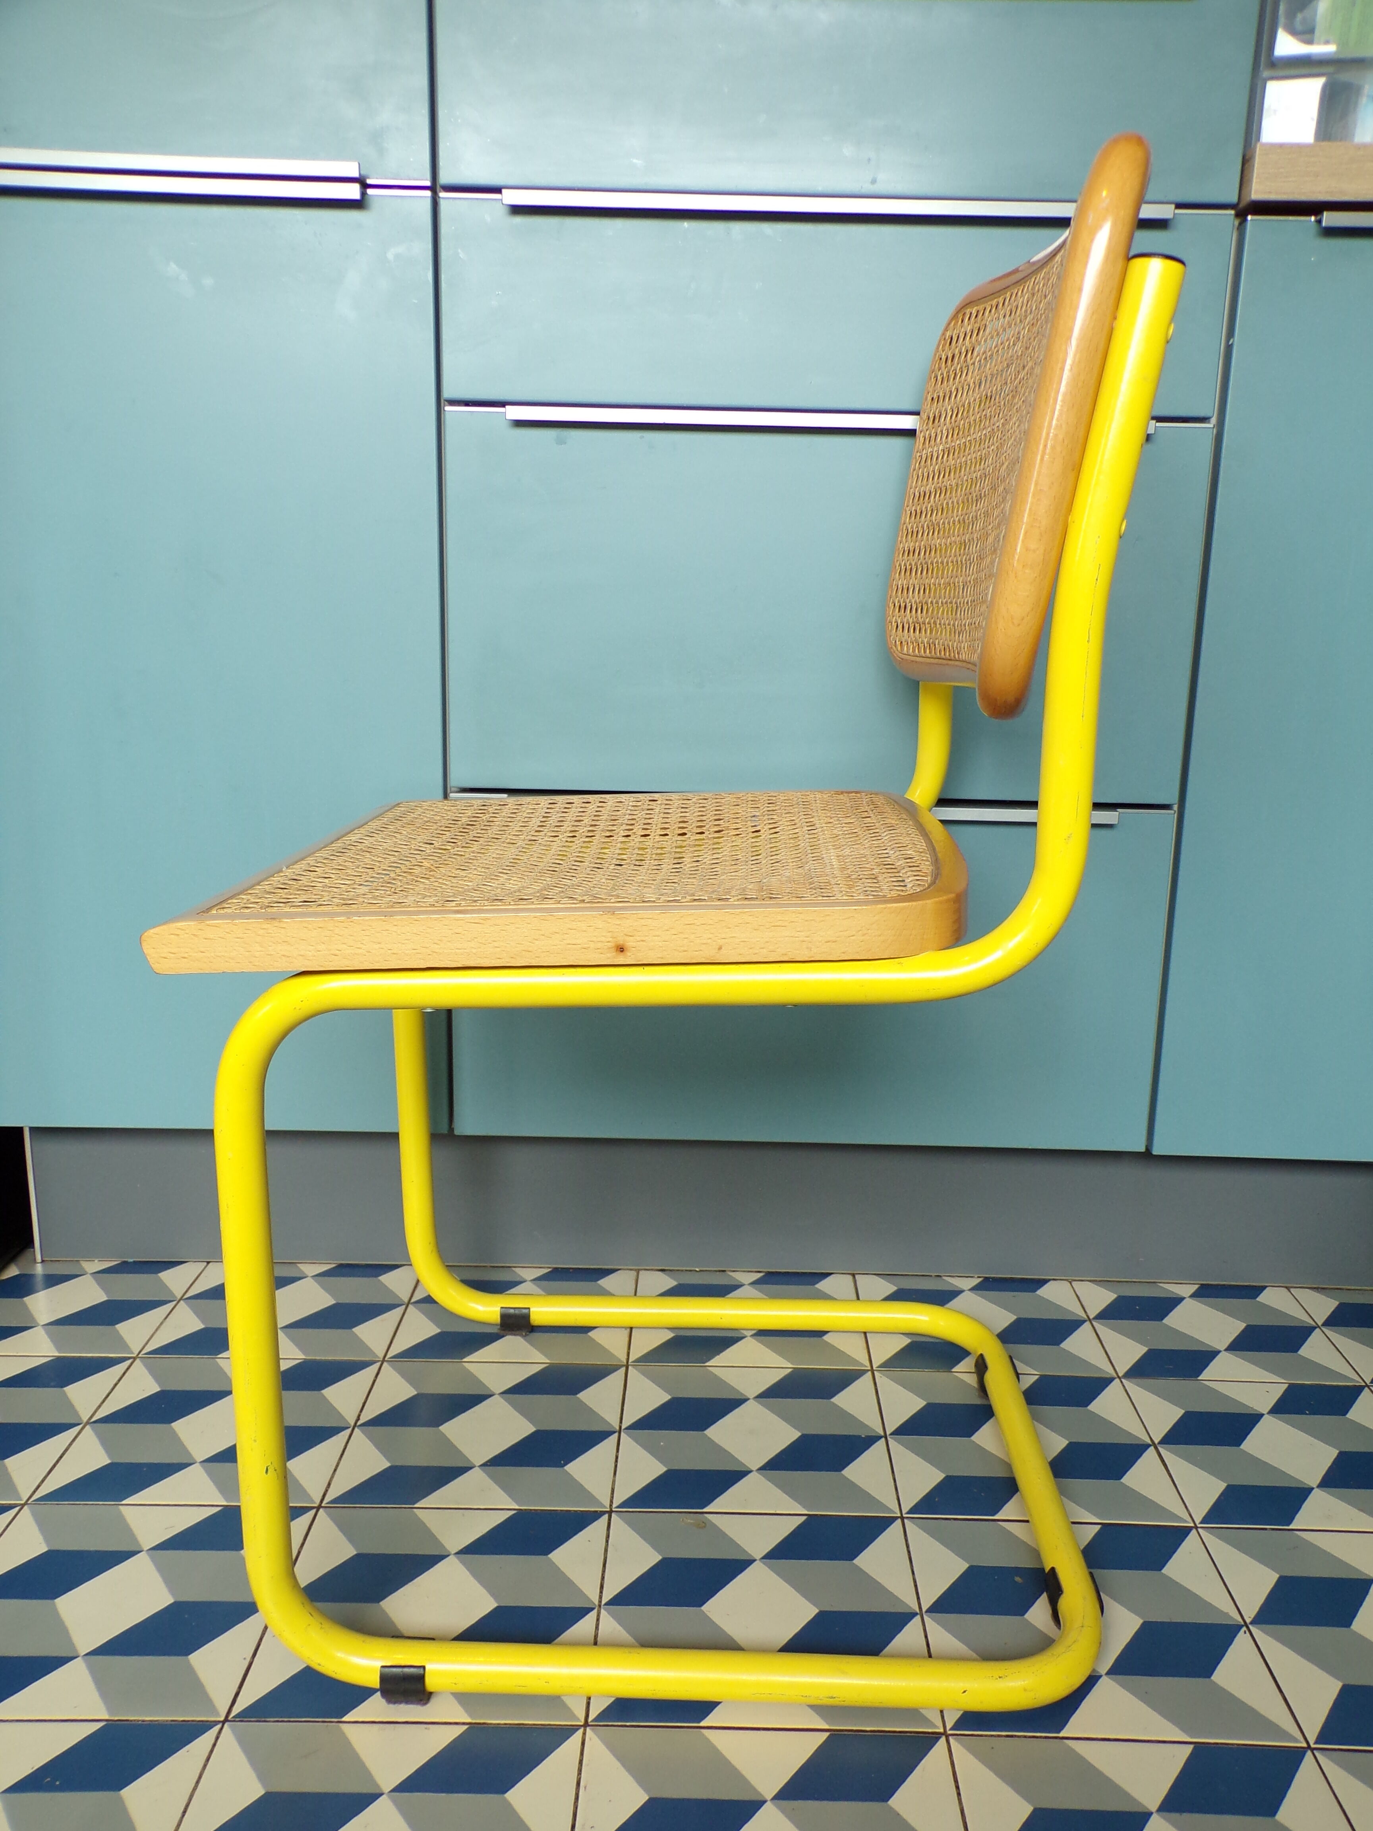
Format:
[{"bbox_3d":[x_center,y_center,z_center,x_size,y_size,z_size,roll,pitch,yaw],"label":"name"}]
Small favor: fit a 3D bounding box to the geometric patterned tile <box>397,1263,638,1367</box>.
[{"bbox_3d":[-0.148,0.351,1.307,0.199,0.010,0.192,1,12,1],"label":"geometric patterned tile"}]

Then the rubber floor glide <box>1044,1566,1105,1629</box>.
[{"bbox_3d":[0.242,0.423,0.921,0.031,0.022,0.030,1,12,1],"label":"rubber floor glide"}]

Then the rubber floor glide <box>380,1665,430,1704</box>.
[{"bbox_3d":[-0.158,0.428,0.843,0.026,0.027,0.035,1,12,1],"label":"rubber floor glide"}]

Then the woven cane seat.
[{"bbox_3d":[-0.046,-0.036,0.958,0.435,0.036,0.475,-1,11,1],"label":"woven cane seat"}]

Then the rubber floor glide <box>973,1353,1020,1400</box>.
[{"bbox_3d":[0.251,0.364,1.183,0.035,0.027,0.029,1,12,1],"label":"rubber floor glide"}]

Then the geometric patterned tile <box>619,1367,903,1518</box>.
[{"bbox_3d":[0.049,0.395,1.111,0.200,0.010,0.200,1,12,1],"label":"geometric patterned tile"}]

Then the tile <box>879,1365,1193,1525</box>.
[{"bbox_3d":[0.249,0.399,1.108,0.200,0.010,0.200,1,12,1],"label":"tile"}]

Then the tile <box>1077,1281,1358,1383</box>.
[{"bbox_3d":[0.452,0.364,1.301,0.199,0.010,0.192,1,12,1],"label":"tile"}]

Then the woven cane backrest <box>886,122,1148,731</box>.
[{"bbox_3d":[0.198,-0.271,0.915,0.065,0.270,0.470,11,12,-2],"label":"woven cane backrest"}]

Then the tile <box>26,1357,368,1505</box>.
[{"bbox_3d":[-0.351,0.387,1.115,0.199,0.010,0.199,1,12,1],"label":"tile"}]

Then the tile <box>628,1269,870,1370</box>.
[{"bbox_3d":[0.052,0.355,1.305,0.199,0.010,0.192,1,12,1],"label":"tile"}]

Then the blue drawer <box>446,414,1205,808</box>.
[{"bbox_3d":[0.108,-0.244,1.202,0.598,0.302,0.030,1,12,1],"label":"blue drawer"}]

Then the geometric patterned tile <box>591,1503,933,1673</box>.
[{"bbox_3d":[0.046,0.435,0.915,0.200,0.010,0.200,1,12,1],"label":"geometric patterned tile"}]

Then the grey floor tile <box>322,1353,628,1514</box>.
[{"bbox_3d":[-0.151,0.391,1.114,0.199,0.010,0.199,1,12,1],"label":"grey floor tile"}]

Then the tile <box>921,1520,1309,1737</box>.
[{"bbox_3d":[0.246,0.438,0.912,0.200,0.010,0.200,1,12,1],"label":"tile"}]

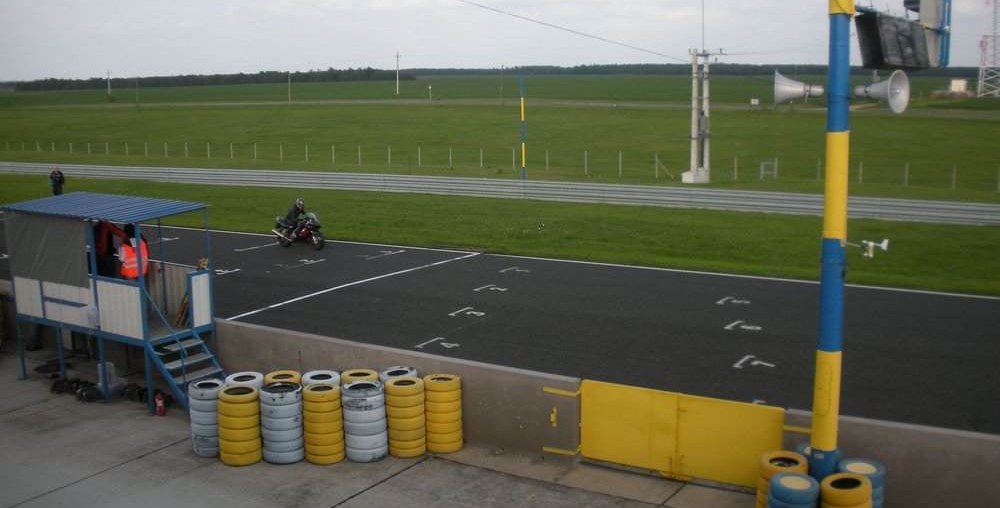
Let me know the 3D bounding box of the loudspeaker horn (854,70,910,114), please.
[{"bbox_3d":[3.978,-1.709,10.654,0.460,0.460,0.540,-8,12,-36],"label":"loudspeaker horn"}]

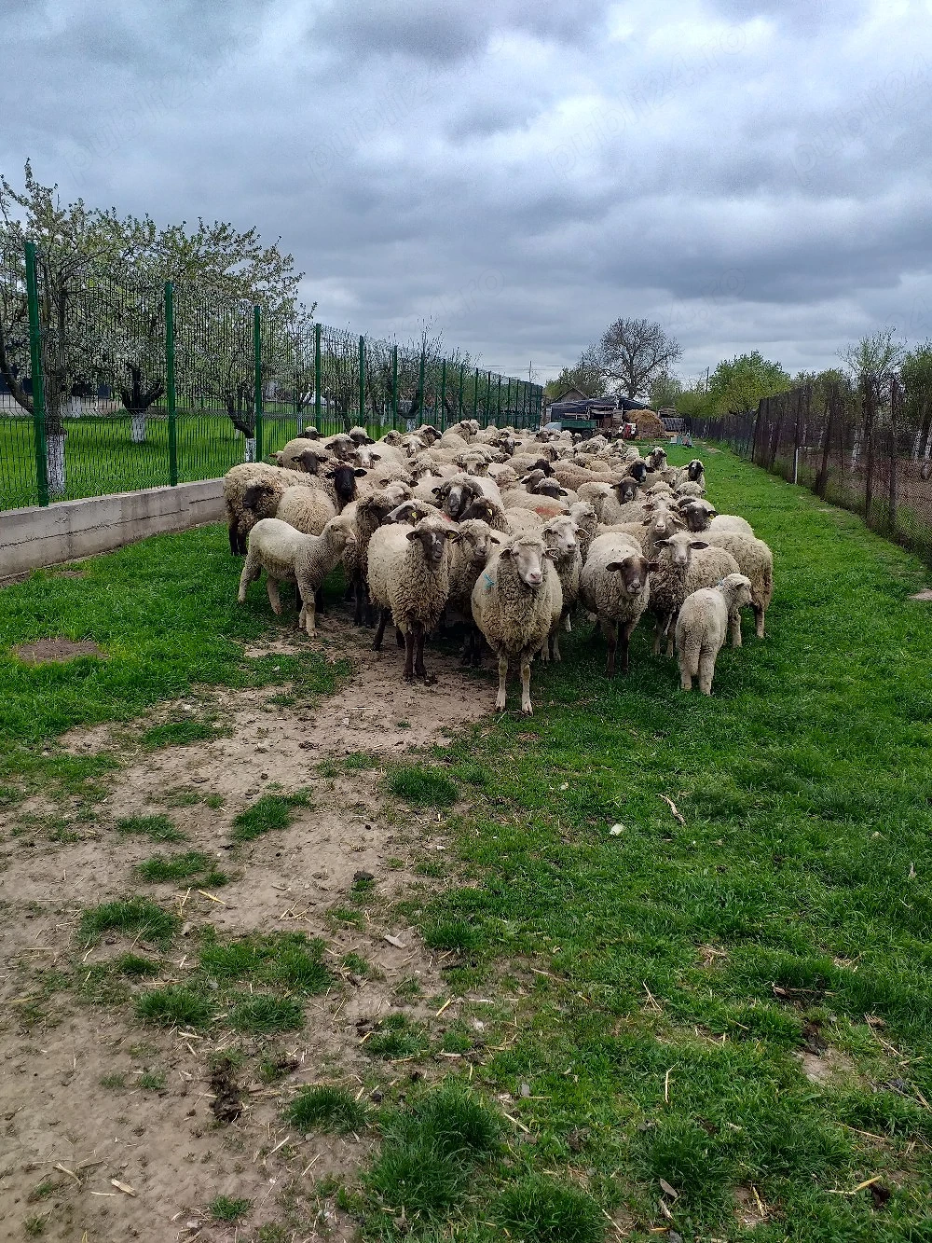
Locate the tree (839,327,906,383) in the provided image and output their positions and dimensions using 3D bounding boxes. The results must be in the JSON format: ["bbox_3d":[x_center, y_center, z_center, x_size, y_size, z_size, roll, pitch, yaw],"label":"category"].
[{"bbox_3d":[10.423,-5.679,24.000,1.900,3.800,1.900,1,12,0],"label":"tree"}]

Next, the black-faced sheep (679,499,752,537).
[{"bbox_3d":[1.945,-0.511,7.251,0.420,0.840,1.080,10,15,33],"label":"black-faced sheep"}]

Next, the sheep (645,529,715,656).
[{"bbox_3d":[1.488,-0.249,6.134,0.420,0.790,1.060,8,14,27],"label":"sheep"}]

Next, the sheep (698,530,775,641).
[{"bbox_3d":[1.610,-0.321,6.497,1.080,0.780,0.420,4,13,11],"label":"sheep"}]

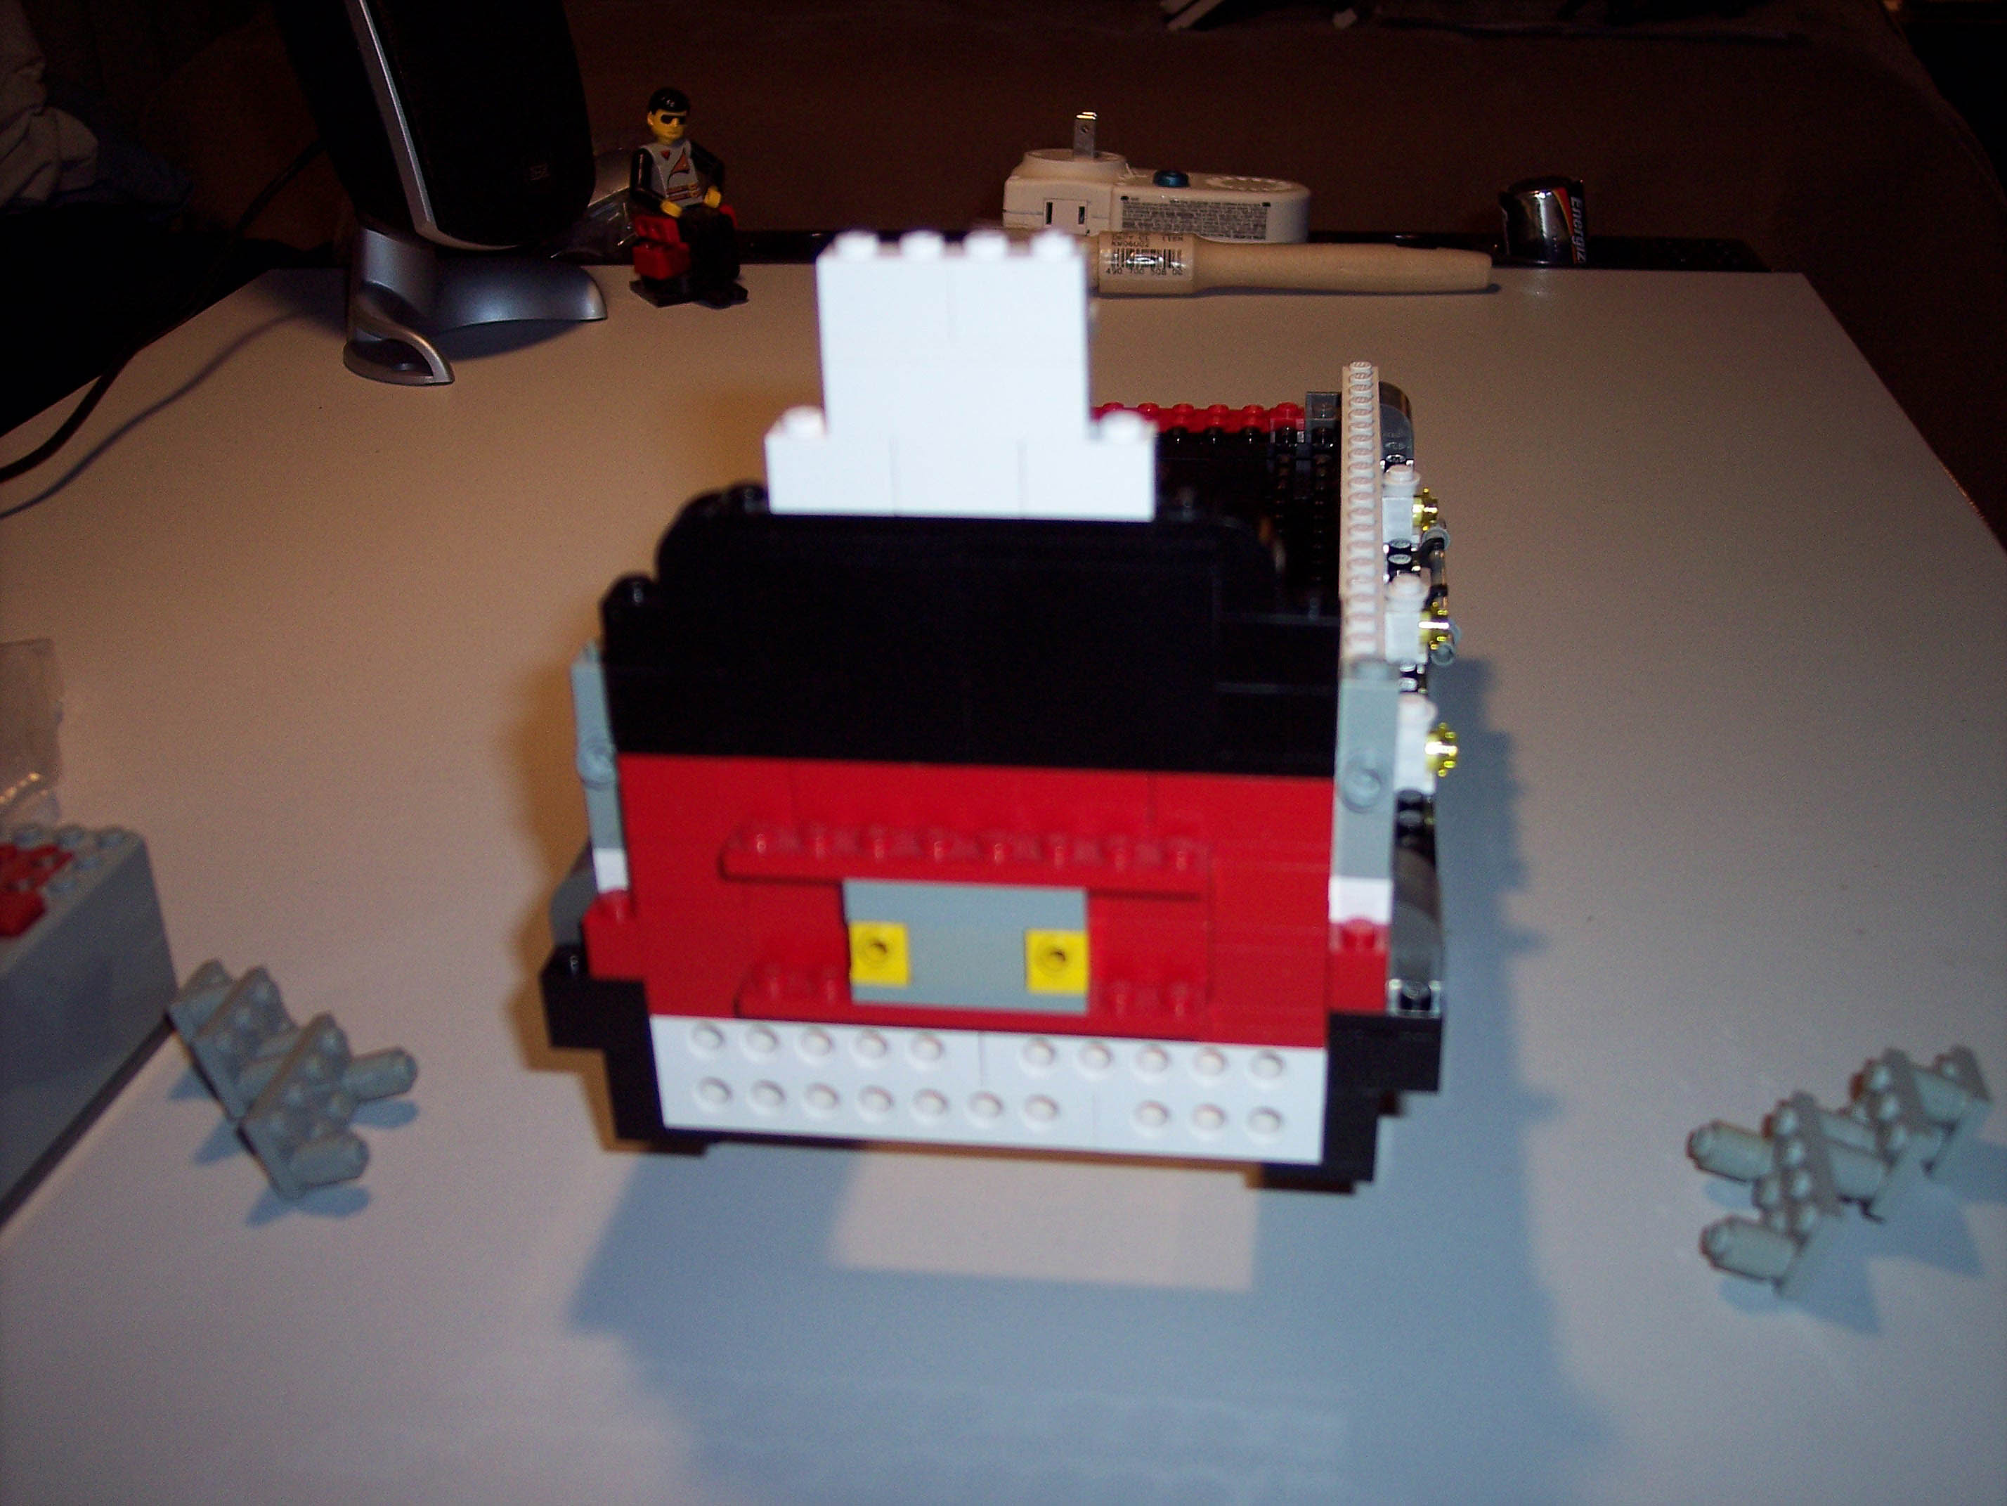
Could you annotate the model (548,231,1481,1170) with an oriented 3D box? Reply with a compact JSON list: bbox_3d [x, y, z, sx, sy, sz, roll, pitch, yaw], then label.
[{"bbox_3d":[0.012,-0.045,0.408,0.137,0.155,0.247,2,27,8],"label":"model"}]

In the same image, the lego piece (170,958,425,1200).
[{"bbox_3d":[-0.122,0.052,0.374,0.047,0.022,0.047,2,27,8],"label":"lego piece"}]

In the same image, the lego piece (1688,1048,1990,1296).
[{"bbox_3d":[0.127,0.060,0.339,0.046,0.022,0.046,2,27,8],"label":"lego piece"}]

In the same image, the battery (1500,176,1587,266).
[{"bbox_3d":[0.224,-0.203,0.928,0.034,0.061,0.034,-5,26,12],"label":"battery"}]

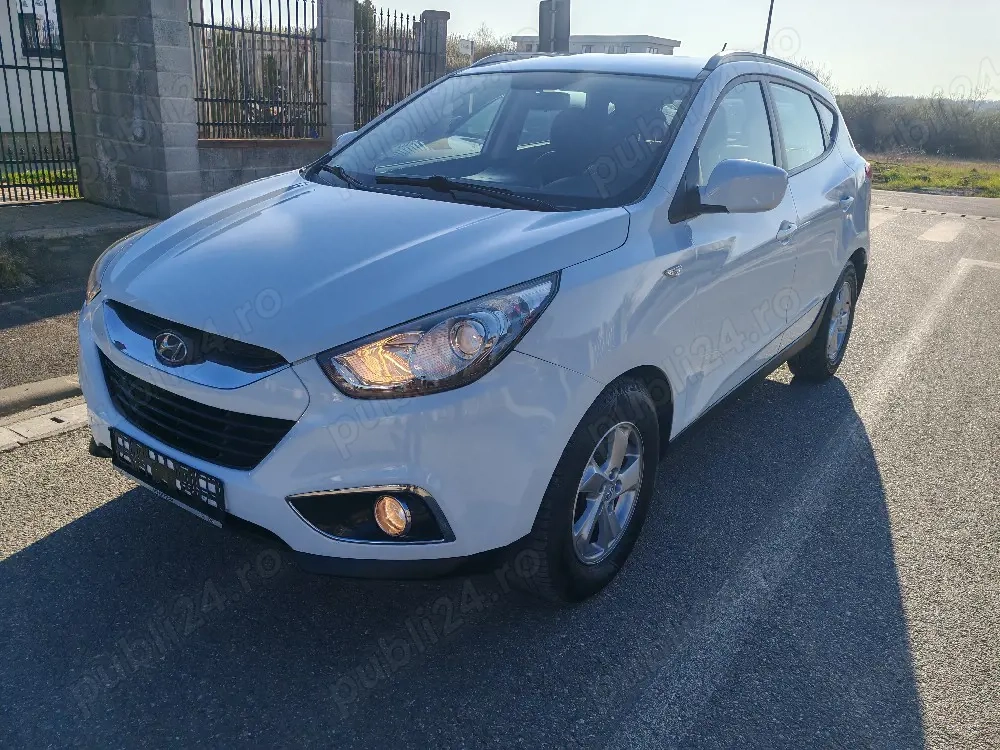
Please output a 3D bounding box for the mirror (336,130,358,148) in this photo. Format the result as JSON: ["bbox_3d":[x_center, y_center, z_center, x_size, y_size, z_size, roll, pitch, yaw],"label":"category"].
[{"bbox_3d":[-0.618,-1.016,3.550,0.281,0.166,0.150,15,23,33],"label":"mirror"}]

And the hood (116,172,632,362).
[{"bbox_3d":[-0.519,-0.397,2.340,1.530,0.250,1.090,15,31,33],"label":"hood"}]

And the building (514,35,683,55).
[{"bbox_3d":[11.670,-36.938,98.293,18.148,9.655,10.368,14,22,30],"label":"building"}]

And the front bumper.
[{"bbox_3d":[-0.670,0.087,2.315,1.800,0.640,0.730,15,23,33],"label":"front bumper"}]

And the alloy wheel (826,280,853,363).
[{"bbox_3d":[1.814,-0.304,4.396,0.190,0.440,0.440,15,23,33],"label":"alloy wheel"}]

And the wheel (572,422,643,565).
[{"bbox_3d":[0.253,0.330,2.364,0.190,0.440,0.440,15,23,33],"label":"wheel"}]

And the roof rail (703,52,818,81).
[{"bbox_3d":[1.209,-1.336,3.447,0.080,0.120,1.580,15,23,33],"label":"roof rail"}]

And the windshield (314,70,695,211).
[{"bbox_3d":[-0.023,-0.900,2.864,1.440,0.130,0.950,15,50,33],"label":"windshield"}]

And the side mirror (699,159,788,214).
[{"bbox_3d":[0.802,-0.625,2.581,0.281,0.166,0.150,15,23,33],"label":"side mirror"}]

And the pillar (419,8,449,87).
[{"bbox_3d":[-0.960,-3.731,10.810,0.320,2.380,0.400,15,23,33],"label":"pillar"}]

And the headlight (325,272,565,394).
[{"bbox_3d":[-0.108,-0.115,1.892,0.360,0.250,0.600,15,23,33],"label":"headlight"}]

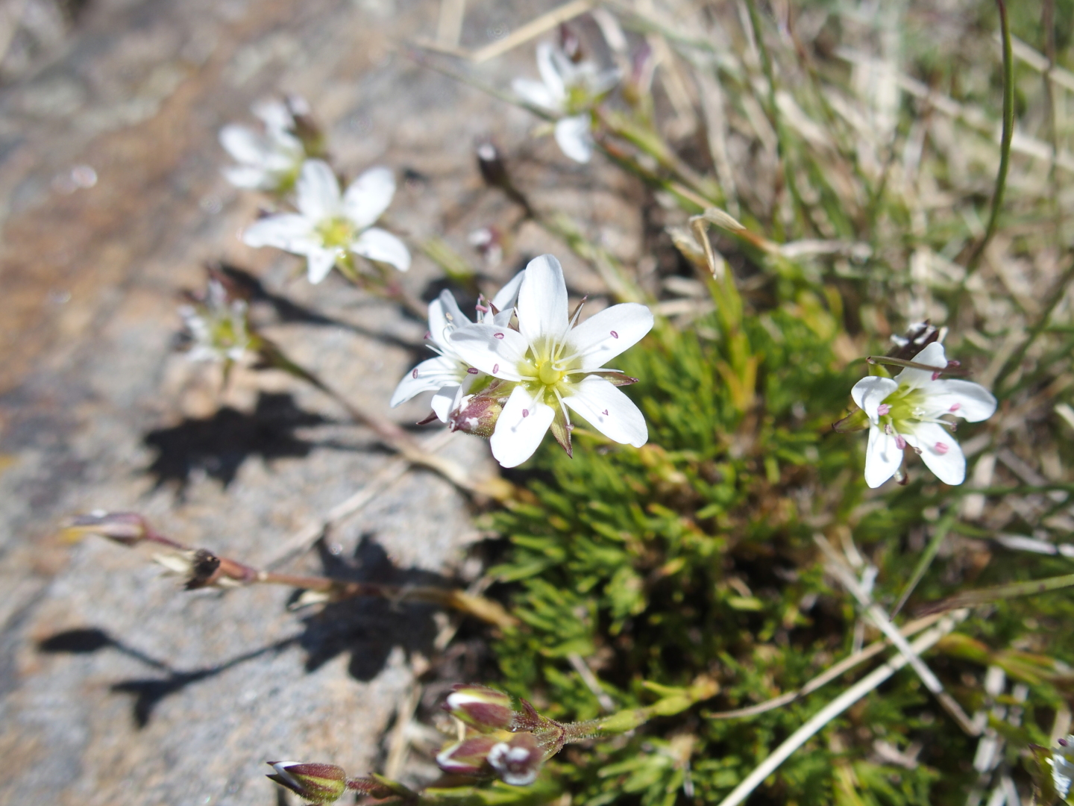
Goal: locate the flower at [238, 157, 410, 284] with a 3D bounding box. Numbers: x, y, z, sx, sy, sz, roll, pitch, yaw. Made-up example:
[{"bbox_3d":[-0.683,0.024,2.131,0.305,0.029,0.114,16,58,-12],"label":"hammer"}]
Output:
[{"bbox_3d":[-0.025,-0.022,0.156,0.020,0.008,0.017,-10,64,-8],"label":"flower"}]

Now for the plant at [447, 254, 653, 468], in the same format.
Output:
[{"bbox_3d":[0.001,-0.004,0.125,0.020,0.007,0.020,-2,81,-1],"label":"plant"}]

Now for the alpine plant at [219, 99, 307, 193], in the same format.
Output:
[{"bbox_3d":[-0.036,-0.034,0.173,0.013,0.010,0.013,-30,50,16],"label":"alpine plant"}]

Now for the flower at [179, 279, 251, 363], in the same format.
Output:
[{"bbox_3d":[-0.041,-0.010,0.167,0.009,0.008,0.011,-6,73,-5],"label":"flower"}]

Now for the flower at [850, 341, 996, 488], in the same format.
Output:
[{"bbox_3d":[0.041,0.001,0.137,0.015,0.009,0.015,5,90,5],"label":"flower"}]

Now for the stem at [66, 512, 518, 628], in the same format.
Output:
[{"bbox_3d":[-0.028,0.019,0.146,0.051,0.006,0.007,13,90,-9],"label":"stem"}]

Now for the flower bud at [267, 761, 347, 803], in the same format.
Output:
[{"bbox_3d":[-0.021,0.034,0.118,0.007,0.004,0.004,15,90,-15],"label":"flower bud"}]

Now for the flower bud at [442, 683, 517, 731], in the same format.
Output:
[{"bbox_3d":[-0.005,0.028,0.120,0.007,0.004,0.004,15,90,-15],"label":"flower bud"}]

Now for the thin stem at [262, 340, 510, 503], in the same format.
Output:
[{"bbox_3d":[-0.019,0.002,0.165,0.038,0.004,0.004,32,90,-9],"label":"thin stem"}]

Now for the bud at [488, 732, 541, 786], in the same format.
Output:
[{"bbox_3d":[-0.002,0.031,0.113,0.004,0.004,0.006,0,15,18],"label":"bud"}]

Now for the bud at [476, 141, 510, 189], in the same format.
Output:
[{"bbox_3d":[-0.006,-0.031,0.168,0.004,0.007,0.004,-27,27,0],"label":"bud"}]

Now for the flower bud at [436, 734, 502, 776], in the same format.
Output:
[{"bbox_3d":[-0.006,0.032,0.119,0.007,0.004,0.004,-6,90,-18],"label":"flower bud"}]

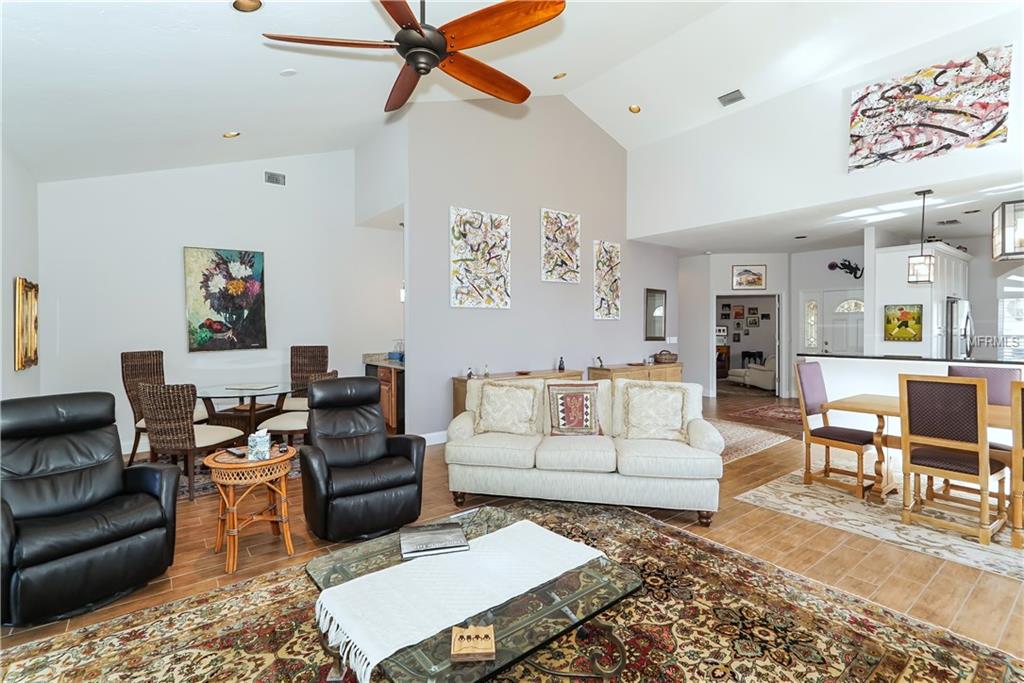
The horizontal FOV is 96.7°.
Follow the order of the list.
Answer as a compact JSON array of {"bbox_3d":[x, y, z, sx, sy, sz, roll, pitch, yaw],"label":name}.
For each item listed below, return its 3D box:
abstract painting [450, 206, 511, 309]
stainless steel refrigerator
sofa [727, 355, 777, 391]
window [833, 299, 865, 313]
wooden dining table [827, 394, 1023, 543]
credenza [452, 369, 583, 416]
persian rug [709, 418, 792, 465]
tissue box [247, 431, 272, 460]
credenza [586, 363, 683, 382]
[{"bbox_3d":[-0.391,-1.030,5.781,0.915,1.215,0.040,-1,1,-37],"label":"abstract painting"},{"bbox_3d":[6.559,0.259,7.107,0.928,1.785,0.724,-1,2,-37],"label":"stainless steel refrigerator"},{"bbox_3d":[6.155,0.658,11.140,1.479,0.816,1.122,-1,2,-37],"label":"sofa"},{"bbox_3d":[6.052,-0.632,8.053,0.041,0.255,0.632,-1,2,-37],"label":"window"},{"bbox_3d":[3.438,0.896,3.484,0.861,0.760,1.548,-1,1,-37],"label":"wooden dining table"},{"bbox_3d":[0.128,0.829,5.931,1.800,0.810,0.450,-1,1,-37],"label":"credenza"},{"bbox_3d":[2.054,1.234,5.640,2.600,0.012,1.760,-1,1,-42],"label":"persian rug"},{"bbox_3d":[-1.525,0.611,2.740,0.117,0.168,0.117,-1,1,-20],"label":"tissue box"},{"bbox_3d":[2.049,0.799,7.394,1.840,0.820,0.450,-1,1,-37],"label":"credenza"}]

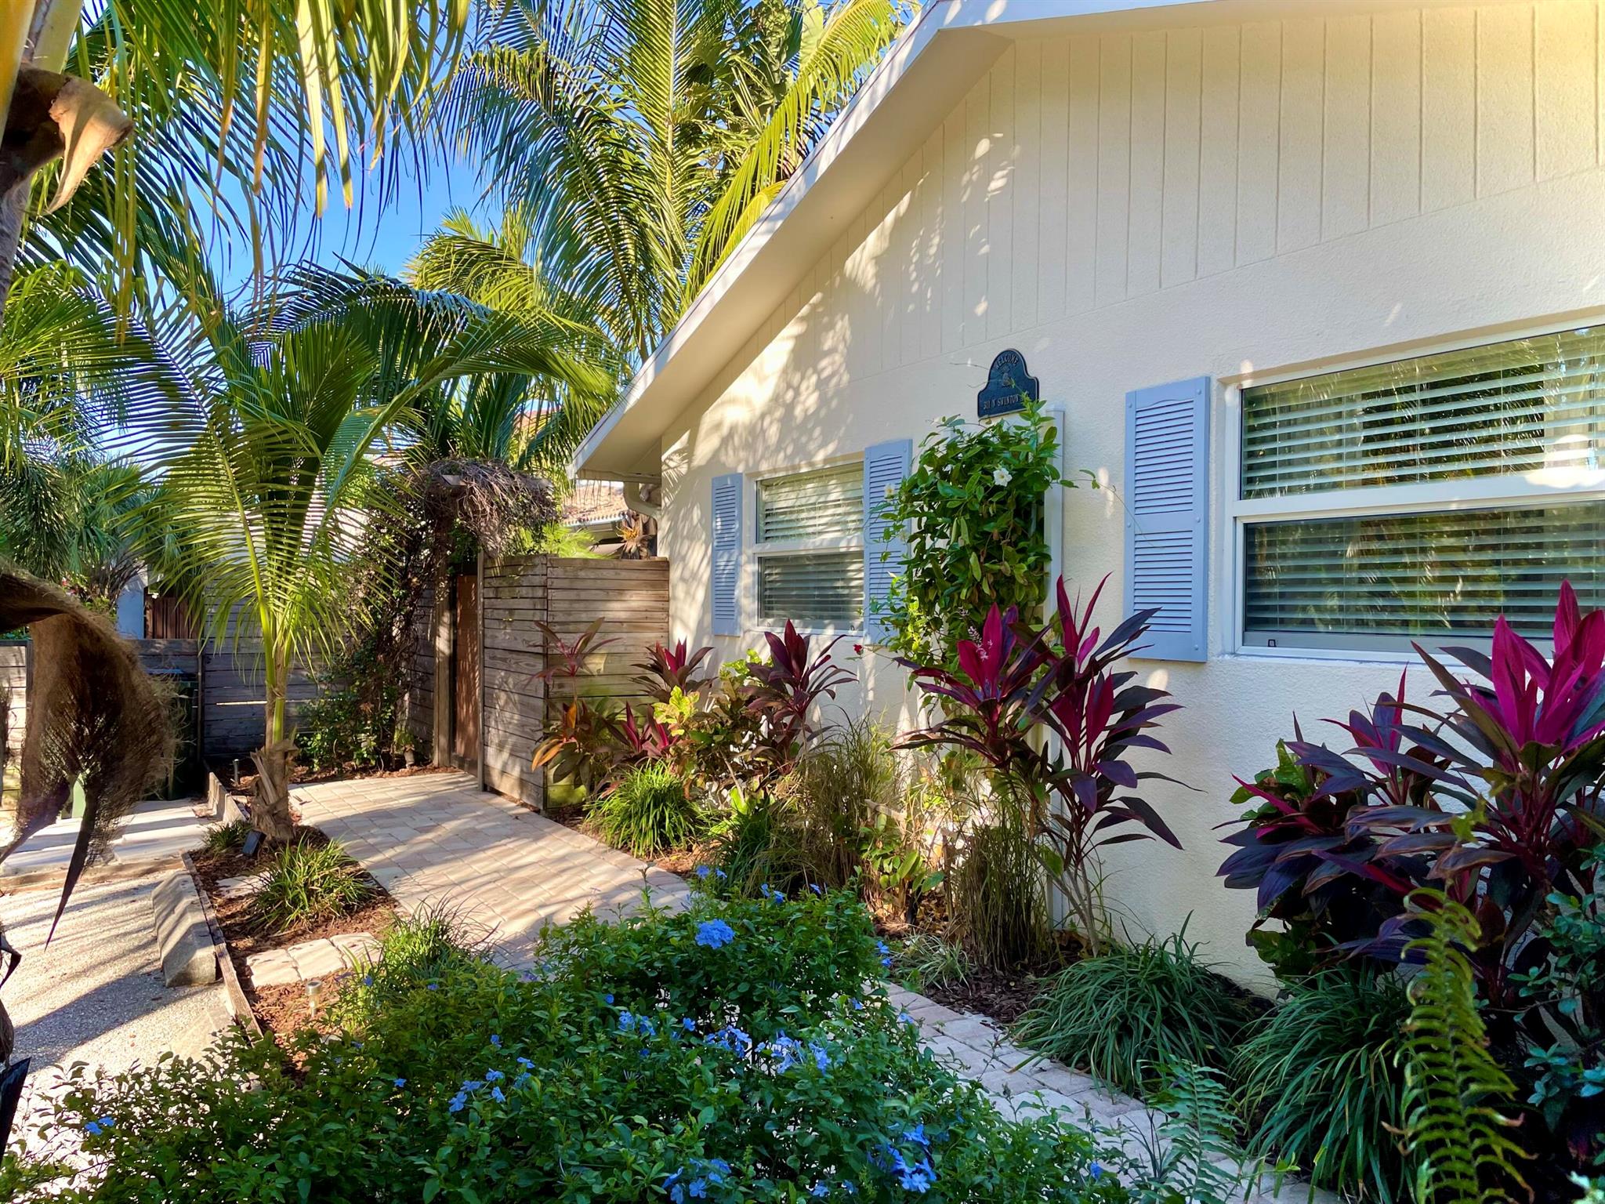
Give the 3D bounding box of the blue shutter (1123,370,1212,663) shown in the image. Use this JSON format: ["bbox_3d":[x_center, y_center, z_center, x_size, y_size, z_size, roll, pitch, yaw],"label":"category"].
[{"bbox_3d":[1.312,-0.286,4.366,0.030,0.992,0.384,1,0,-29],"label":"blue shutter"}]

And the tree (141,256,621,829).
[{"bbox_3d":[-2.380,-0.240,6.700,2.400,3.080,2.200,1,0,0],"label":"tree"}]

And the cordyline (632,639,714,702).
[{"bbox_3d":[-0.800,0.446,7.500,0.500,0.430,0.460,1,0,0],"label":"cordyline"}]

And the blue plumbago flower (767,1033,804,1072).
[{"bbox_3d":[-0.033,0.877,2.350,0.073,0.060,0.065,1,0,0],"label":"blue plumbago flower"}]

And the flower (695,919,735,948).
[{"bbox_3d":[-0.205,0.784,2.850,0.092,0.060,0.080,1,0,0],"label":"flower"}]

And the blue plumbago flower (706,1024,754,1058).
[{"bbox_3d":[-0.142,0.855,2.350,0.090,0.055,0.075,1,0,0],"label":"blue plumbago flower"}]

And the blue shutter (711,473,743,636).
[{"bbox_3d":[-0.479,-0.286,7.541,0.030,0.992,0.384,1,0,-29],"label":"blue shutter"}]

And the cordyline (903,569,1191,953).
[{"bbox_3d":[0.850,0.560,4.350,0.750,1.320,0.850,1,0,-29],"label":"cordyline"}]

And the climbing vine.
[{"bbox_3d":[0.696,-0.207,4.900,0.420,1.048,0.876,1,0,-29],"label":"climbing vine"}]

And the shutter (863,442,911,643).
[{"bbox_3d":[0.416,-0.286,5.953,0.030,0.992,0.384,1,0,-29],"label":"shutter"}]

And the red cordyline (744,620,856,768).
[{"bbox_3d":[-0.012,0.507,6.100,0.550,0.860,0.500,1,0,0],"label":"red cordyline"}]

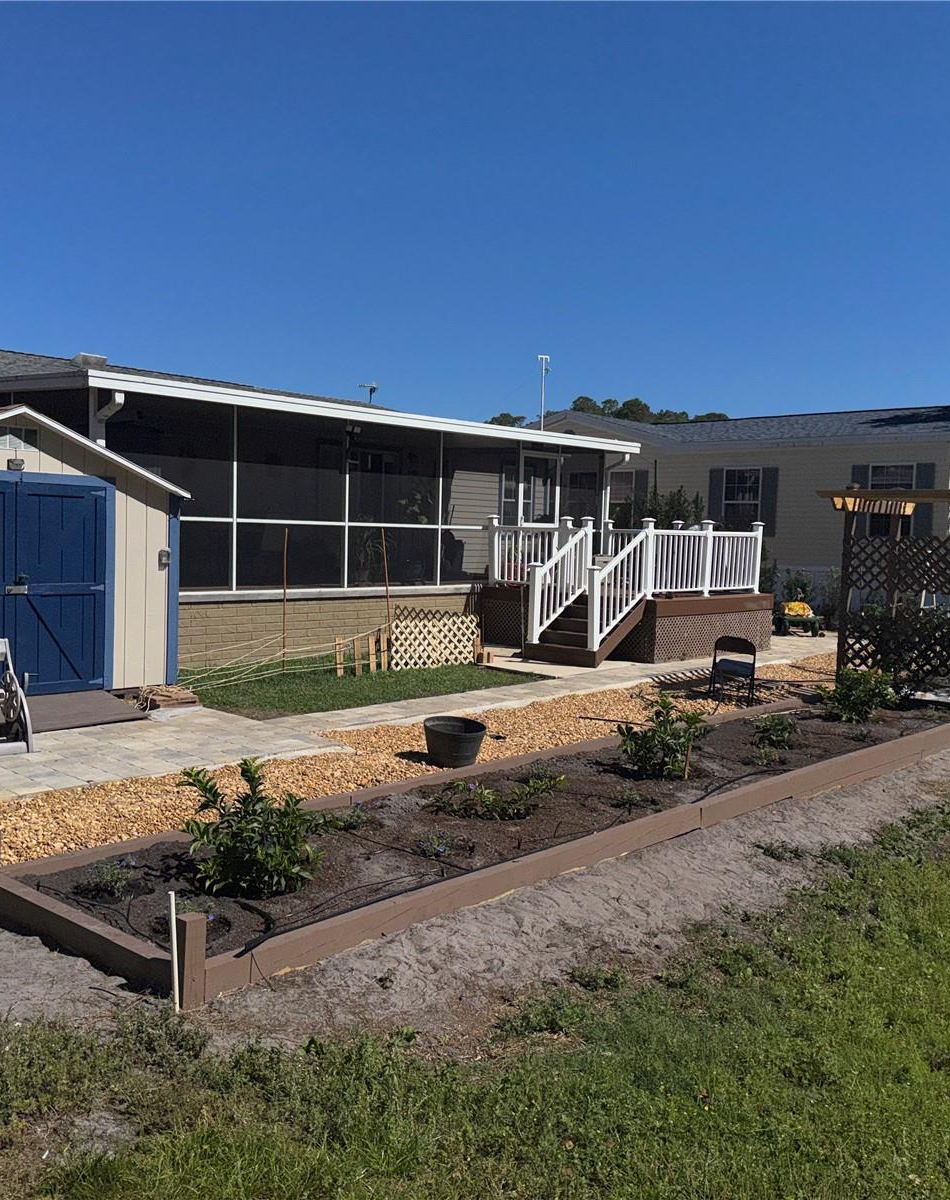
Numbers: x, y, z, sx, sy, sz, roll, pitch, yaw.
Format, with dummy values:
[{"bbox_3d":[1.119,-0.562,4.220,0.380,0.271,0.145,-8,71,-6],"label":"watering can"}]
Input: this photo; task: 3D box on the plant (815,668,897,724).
[{"bbox_3d":[3.591,0.907,10.450,0.730,0.500,0.680,5,5,37],"label":"plant"}]

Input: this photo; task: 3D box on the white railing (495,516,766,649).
[{"bbox_3d":[1.852,-0.378,16.521,3.100,1.720,4.300,6,5,43],"label":"white railing"}]

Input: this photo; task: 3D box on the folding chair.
[{"bbox_3d":[2.804,0.781,12.050,0.470,0.760,0.480,4,4,21],"label":"folding chair"}]

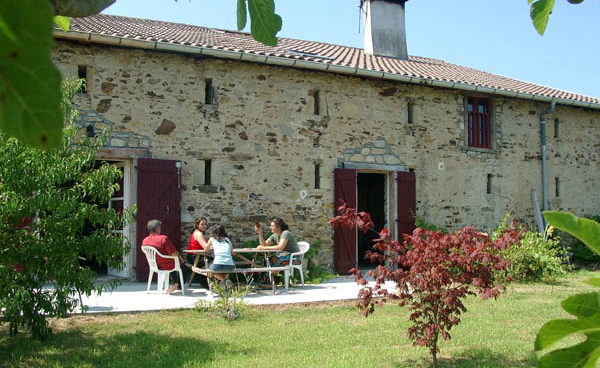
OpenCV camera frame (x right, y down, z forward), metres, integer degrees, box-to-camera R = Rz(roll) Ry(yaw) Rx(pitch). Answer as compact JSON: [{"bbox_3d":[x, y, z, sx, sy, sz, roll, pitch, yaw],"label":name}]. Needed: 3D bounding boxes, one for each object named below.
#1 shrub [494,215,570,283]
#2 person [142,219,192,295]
[{"bbox_3d":[4.863,1.346,12.300,1.600,1.360,1.350,0,-4,0],"label":"shrub"},{"bbox_3d":[-2.285,1.245,10.074,0.792,1.238,0.495,2,-5,-28],"label":"person"}]

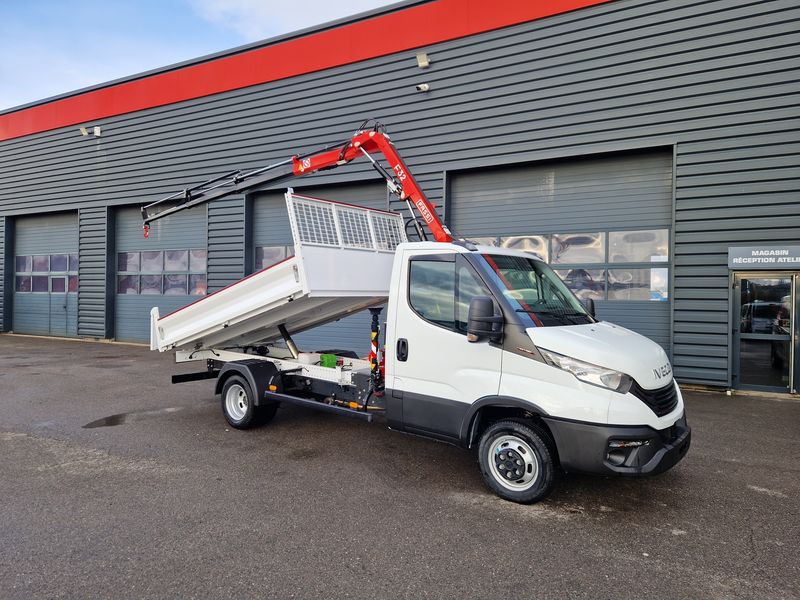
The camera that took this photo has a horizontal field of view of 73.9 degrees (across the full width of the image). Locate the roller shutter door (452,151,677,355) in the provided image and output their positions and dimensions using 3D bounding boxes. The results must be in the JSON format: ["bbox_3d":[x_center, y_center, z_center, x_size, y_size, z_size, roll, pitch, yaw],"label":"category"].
[{"bbox_3d":[3.304,-0.700,11.751,4.850,4.700,0.240,1,0,27],"label":"roller shutter door"}]

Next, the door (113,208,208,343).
[{"bbox_3d":[-7.987,-0.870,17.594,4.820,4.700,0.240,1,0,27],"label":"door"}]

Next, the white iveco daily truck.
[{"bbox_3d":[-0.739,-0.286,6.851,7.960,3.840,2.300,1,0,38],"label":"white iveco daily truck"}]

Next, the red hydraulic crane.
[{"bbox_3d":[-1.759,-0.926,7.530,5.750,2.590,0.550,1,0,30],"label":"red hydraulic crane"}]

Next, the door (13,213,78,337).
[{"bbox_3d":[-13.689,-0.956,20.544,4.880,4.700,0.240,1,0,27],"label":"door"}]

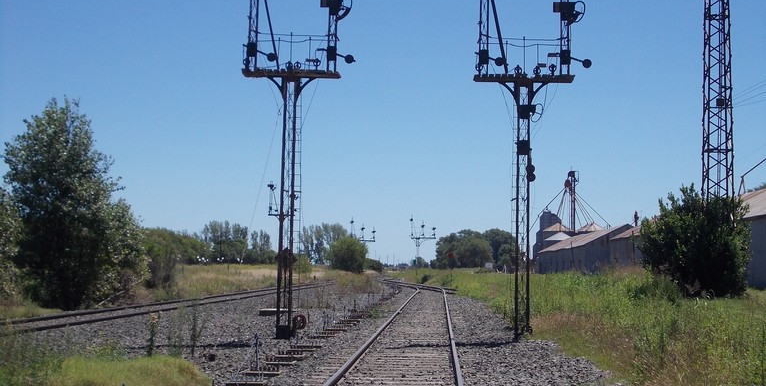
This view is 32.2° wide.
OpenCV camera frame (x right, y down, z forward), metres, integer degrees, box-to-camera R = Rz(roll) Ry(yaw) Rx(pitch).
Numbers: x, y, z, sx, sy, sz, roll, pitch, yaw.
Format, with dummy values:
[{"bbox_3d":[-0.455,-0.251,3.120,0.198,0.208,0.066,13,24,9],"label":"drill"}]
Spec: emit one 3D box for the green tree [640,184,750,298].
[{"bbox_3d":[18.173,2.812,77.185,6.400,6.630,6.080,1,-3,3],"label":"green tree"}]

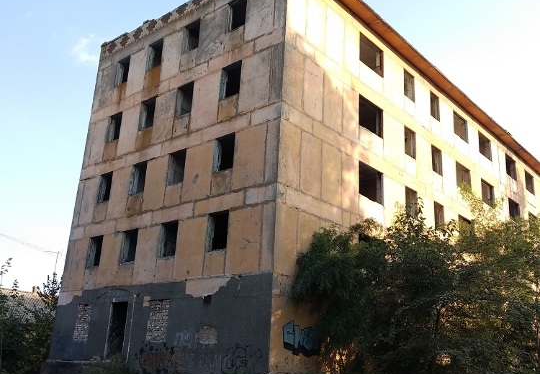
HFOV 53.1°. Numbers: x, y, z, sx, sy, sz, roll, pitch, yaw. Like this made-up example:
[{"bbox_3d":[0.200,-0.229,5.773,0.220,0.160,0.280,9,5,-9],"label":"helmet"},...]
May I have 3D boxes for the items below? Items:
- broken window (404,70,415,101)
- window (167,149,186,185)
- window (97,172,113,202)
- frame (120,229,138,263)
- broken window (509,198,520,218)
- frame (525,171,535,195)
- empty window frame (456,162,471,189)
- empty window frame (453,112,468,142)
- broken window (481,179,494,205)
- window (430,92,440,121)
[{"bbox_3d":[6.484,-4.733,25.470,0.200,1.343,1.040,-12,-23,40],"label":"broken window"},{"bbox_3d":[-3.482,-0.708,20.788,0.952,1.326,0.250,-12,-23,40],"label":"window"},{"bbox_3d":[-7.194,0.079,23.962,0.952,1.326,0.250,-12,-23,40],"label":"window"},{"bbox_3d":[-5.582,2.390,21.764,1.047,1.353,0.200,-12,-23,40],"label":"frame"},{"bbox_3d":[15.444,1.562,34.430,0.250,1.309,1.938,-12,-23,40],"label":"broken window"},{"bbox_3d":[18.206,-0.255,38.096,0.250,1.377,1.853,-12,-23,40],"label":"frame"},{"bbox_3d":[10.210,-0.480,28.700,0.200,1.343,1.791,-12,-23,40],"label":"empty window frame"},{"bbox_3d":[10.378,-3.237,29.680,0.250,1.326,1.836,-12,-23,40],"label":"empty window frame"},{"bbox_3d":[12.456,0.391,31.062,0.200,1.343,1.865,-12,-23,40],"label":"broken window"},{"bbox_3d":[8.270,-4.034,27.413,0.250,1.360,0.986,-12,-23,40],"label":"window"}]

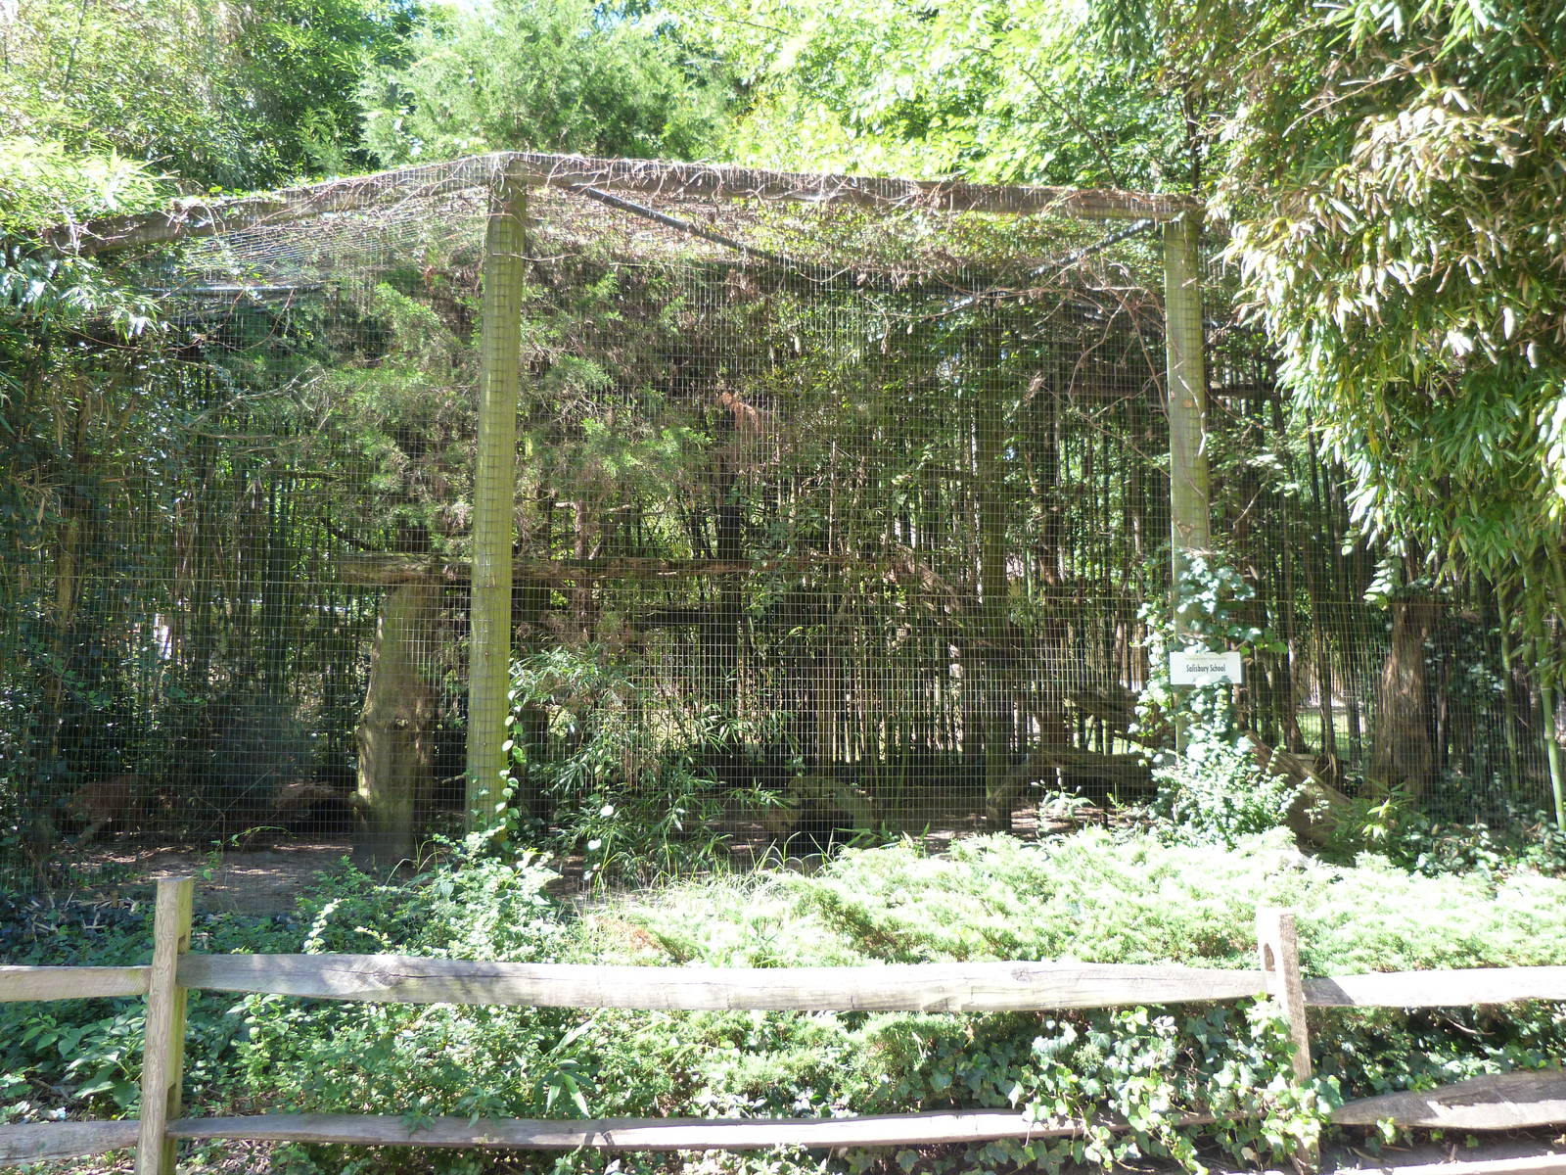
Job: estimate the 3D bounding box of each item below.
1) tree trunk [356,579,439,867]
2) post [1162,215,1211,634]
[{"bbox_3d":[-2.100,0.741,6.200,0.410,1.520,0.400,1,-6,-6],"label":"tree trunk"},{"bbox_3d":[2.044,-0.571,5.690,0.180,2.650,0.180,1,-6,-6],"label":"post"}]

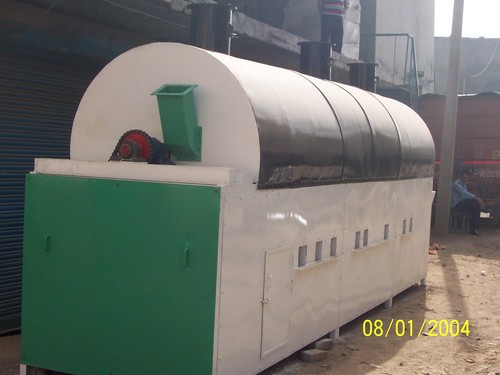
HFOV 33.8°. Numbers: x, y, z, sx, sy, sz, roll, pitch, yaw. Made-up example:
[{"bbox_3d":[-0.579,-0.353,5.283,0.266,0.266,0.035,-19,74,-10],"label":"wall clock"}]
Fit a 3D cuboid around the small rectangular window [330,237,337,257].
[{"bbox_3d":[0.670,0.482,6.632,0.030,0.152,0.147,4,3,24],"label":"small rectangular window"}]

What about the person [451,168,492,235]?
[{"bbox_3d":[4.379,0.303,16.300,0.850,1.280,0.500,3,3,15],"label":"person"}]

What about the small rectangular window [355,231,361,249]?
[{"bbox_3d":[0.947,0.468,7.239,0.030,0.152,0.147,4,3,24],"label":"small rectangular window"}]

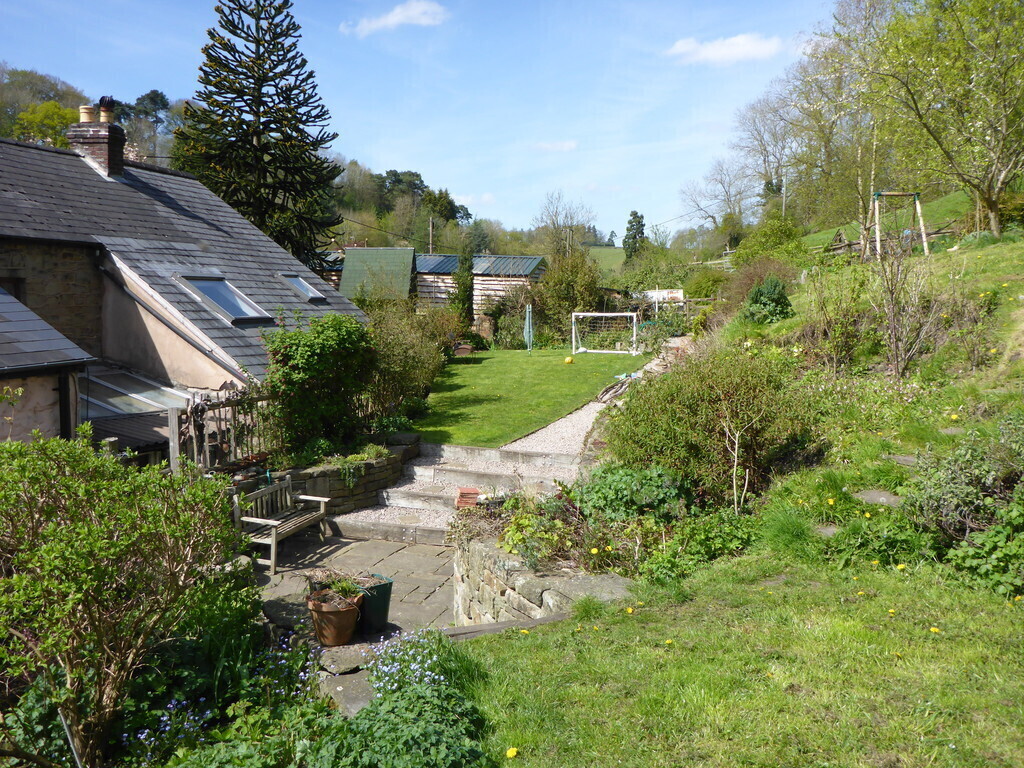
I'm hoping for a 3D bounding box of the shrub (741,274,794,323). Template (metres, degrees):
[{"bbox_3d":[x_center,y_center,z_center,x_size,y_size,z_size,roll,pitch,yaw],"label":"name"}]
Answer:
[{"bbox_3d":[6.015,-1.989,19.500,1.200,1.120,1.150,1,6,0],"label":"shrub"}]

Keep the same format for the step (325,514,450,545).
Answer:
[{"bbox_3d":[-1.605,2.020,11.325,1.750,0.220,0.220,2,6,14],"label":"step"}]

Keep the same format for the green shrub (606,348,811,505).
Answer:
[{"bbox_3d":[2.231,0.446,9.600,2.100,1.600,1.850,1,6,0],"label":"green shrub"}]

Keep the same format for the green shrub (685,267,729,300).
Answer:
[{"bbox_3d":[7.749,-3.964,33.000,1.750,1.250,1.600,1,6,0],"label":"green shrub"}]

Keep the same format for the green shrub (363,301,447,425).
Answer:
[{"bbox_3d":[-2.154,-0.451,16.600,1.550,2.350,1.700,1,6,0],"label":"green shrub"}]

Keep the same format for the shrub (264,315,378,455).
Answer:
[{"bbox_3d":[-3.107,-0.056,13.300,1.650,2.100,1.550,1,6,0],"label":"shrub"}]

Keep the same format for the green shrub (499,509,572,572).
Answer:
[{"bbox_3d":[0.196,1.360,7.200,0.600,0.450,0.550,1,6,0],"label":"green shrub"}]

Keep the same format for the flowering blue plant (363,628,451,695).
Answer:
[{"bbox_3d":[-0.599,1.575,4.700,0.460,0.290,0.380,1,6,0],"label":"flowering blue plant"}]

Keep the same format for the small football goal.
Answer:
[{"bbox_3d":[2.728,-1.464,23.966,1.830,1.220,0.800,2,6,14],"label":"small football goal"}]

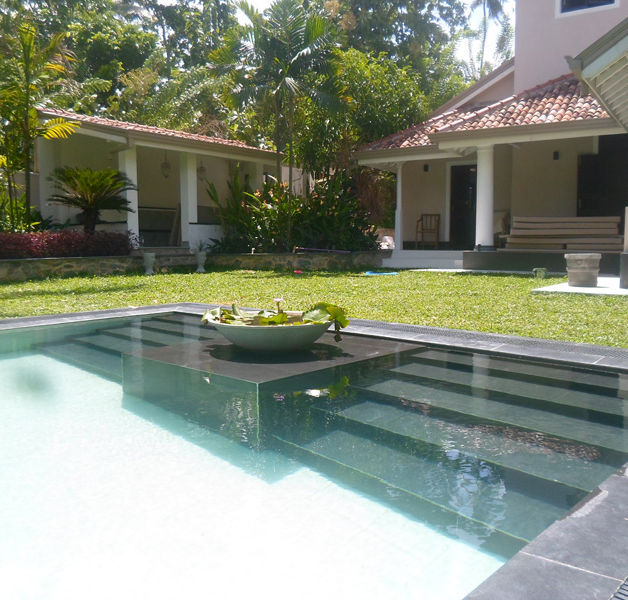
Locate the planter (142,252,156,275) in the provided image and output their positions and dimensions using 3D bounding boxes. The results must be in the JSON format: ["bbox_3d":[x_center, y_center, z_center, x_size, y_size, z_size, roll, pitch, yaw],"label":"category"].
[{"bbox_3d":[-3.331,-0.735,11.700,0.250,0.450,0.250,5,7,44],"label":"planter"}]

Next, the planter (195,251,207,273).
[{"bbox_3d":[-2.436,-0.822,12.400,0.250,0.450,0.250,0,5,0],"label":"planter"}]

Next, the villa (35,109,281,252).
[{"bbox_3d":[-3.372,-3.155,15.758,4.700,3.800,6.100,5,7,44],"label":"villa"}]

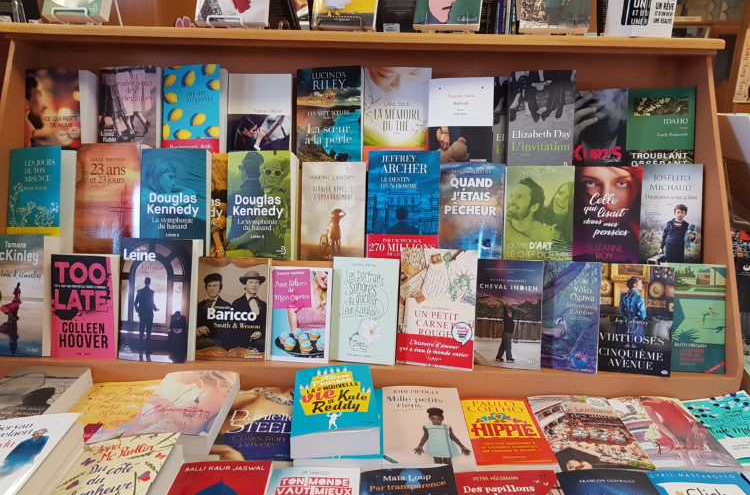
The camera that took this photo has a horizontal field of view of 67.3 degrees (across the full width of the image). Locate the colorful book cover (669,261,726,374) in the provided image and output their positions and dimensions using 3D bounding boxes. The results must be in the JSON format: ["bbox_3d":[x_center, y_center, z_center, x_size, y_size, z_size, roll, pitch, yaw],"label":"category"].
[{"bbox_3d":[0.630,0.141,1.133,0.138,0.216,0.022,2,-2,2],"label":"colorful book cover"}]

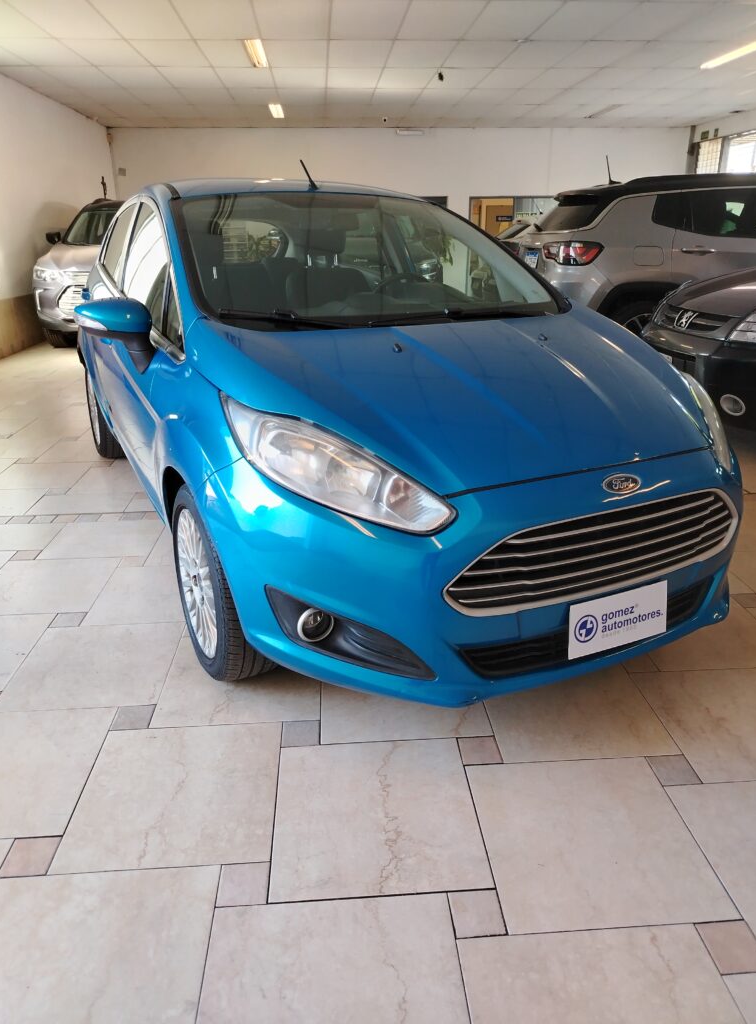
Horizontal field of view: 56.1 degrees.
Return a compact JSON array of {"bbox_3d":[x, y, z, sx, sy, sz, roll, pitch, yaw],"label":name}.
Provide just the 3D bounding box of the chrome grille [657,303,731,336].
[{"bbox_3d":[1.780,-1.092,4.050,0.120,0.140,0.570,-4,22,-10],"label":"chrome grille"}]

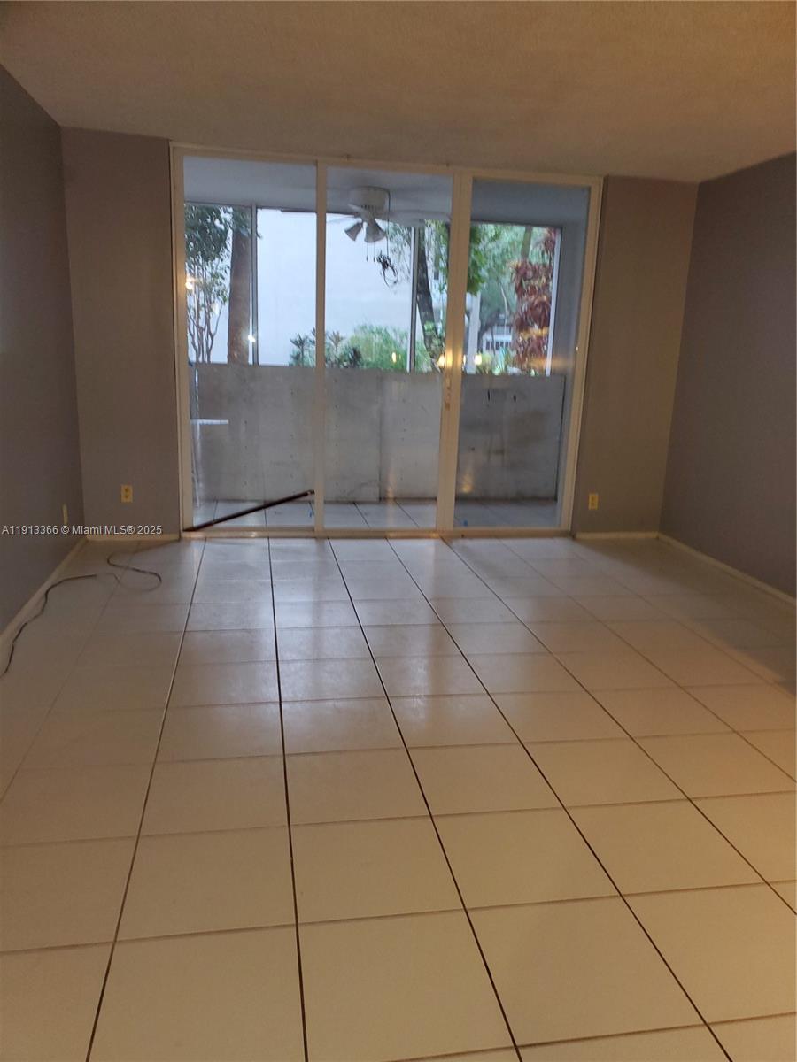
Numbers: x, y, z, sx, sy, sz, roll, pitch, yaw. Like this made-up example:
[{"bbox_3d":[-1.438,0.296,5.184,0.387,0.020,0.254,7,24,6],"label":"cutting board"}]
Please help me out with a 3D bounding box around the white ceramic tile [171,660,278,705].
[{"bbox_3d":[-0.681,0.608,3.171,0.400,0.010,0.390,0,14,-10],"label":"white ceramic tile"}]

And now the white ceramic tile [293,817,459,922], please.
[{"bbox_3d":[-0.070,0.879,2.090,0.402,0.010,0.394,0,14,-10],"label":"white ceramic tile"}]

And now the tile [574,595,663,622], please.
[{"bbox_3d":[1.203,0.417,4.294,0.400,0.010,0.390,0,14,-10],"label":"tile"}]

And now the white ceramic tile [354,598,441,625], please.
[{"bbox_3d":[-0.012,0.419,4.063,0.400,0.010,0.394,0,14,-10],"label":"white ceramic tile"}]

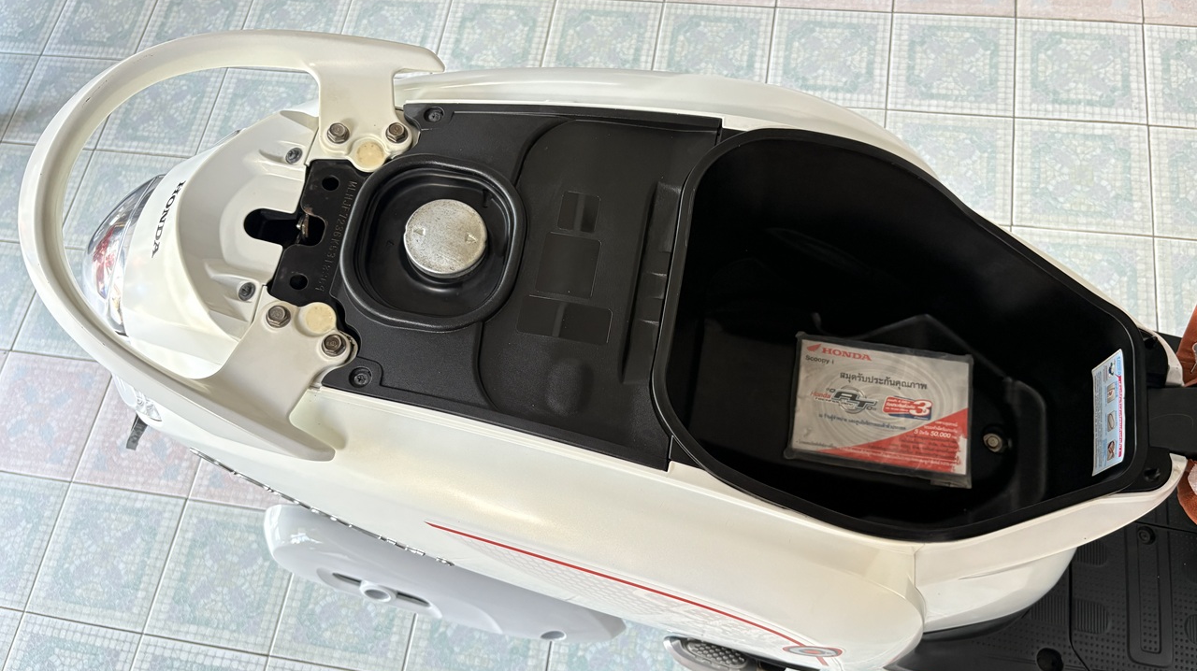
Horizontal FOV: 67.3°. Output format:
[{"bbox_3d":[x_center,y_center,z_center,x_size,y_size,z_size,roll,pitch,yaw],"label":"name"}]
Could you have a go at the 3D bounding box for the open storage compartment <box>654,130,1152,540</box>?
[{"bbox_3d":[0.269,0.029,0.779,0.410,0.250,0.325,9,70,3],"label":"open storage compartment"}]

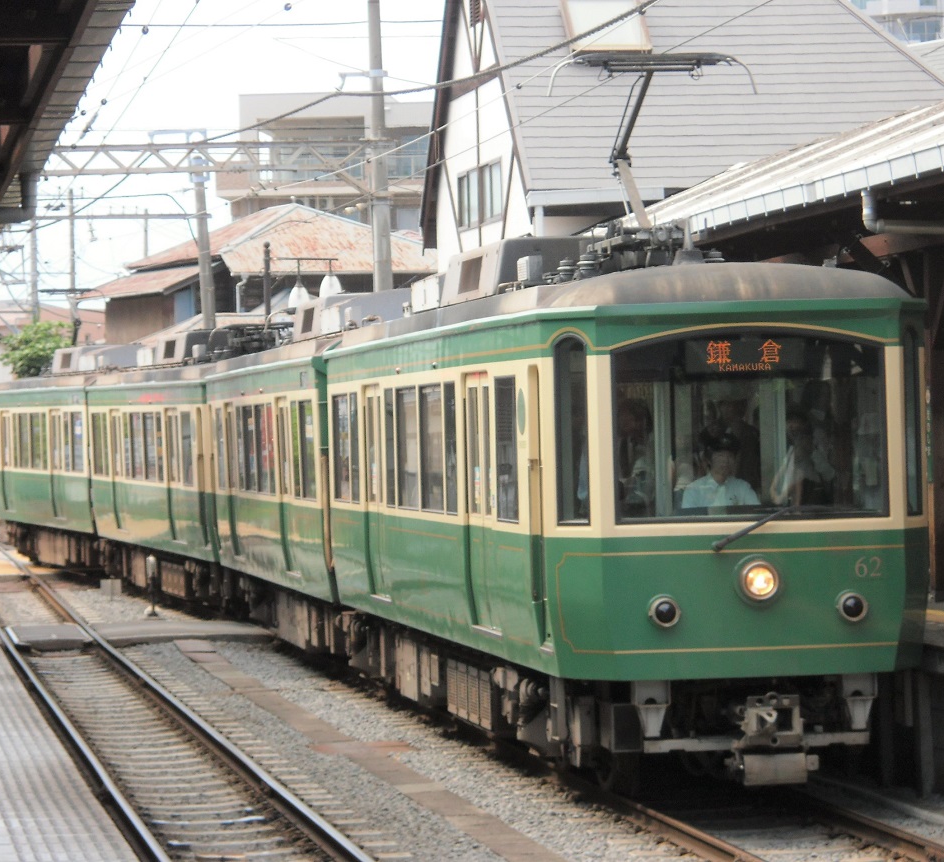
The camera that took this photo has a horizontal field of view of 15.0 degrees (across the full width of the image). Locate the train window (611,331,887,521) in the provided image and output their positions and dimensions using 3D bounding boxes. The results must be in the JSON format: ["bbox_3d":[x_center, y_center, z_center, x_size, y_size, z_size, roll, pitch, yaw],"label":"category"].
[{"bbox_3d":[1.718,-0.034,22.100,1.740,1.190,0.100,-1,0,-9],"label":"train window"}]

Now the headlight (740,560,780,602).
[{"bbox_3d":[1.763,0.920,22.000,0.245,0.245,0.130,-1,0,-9],"label":"headlight"}]

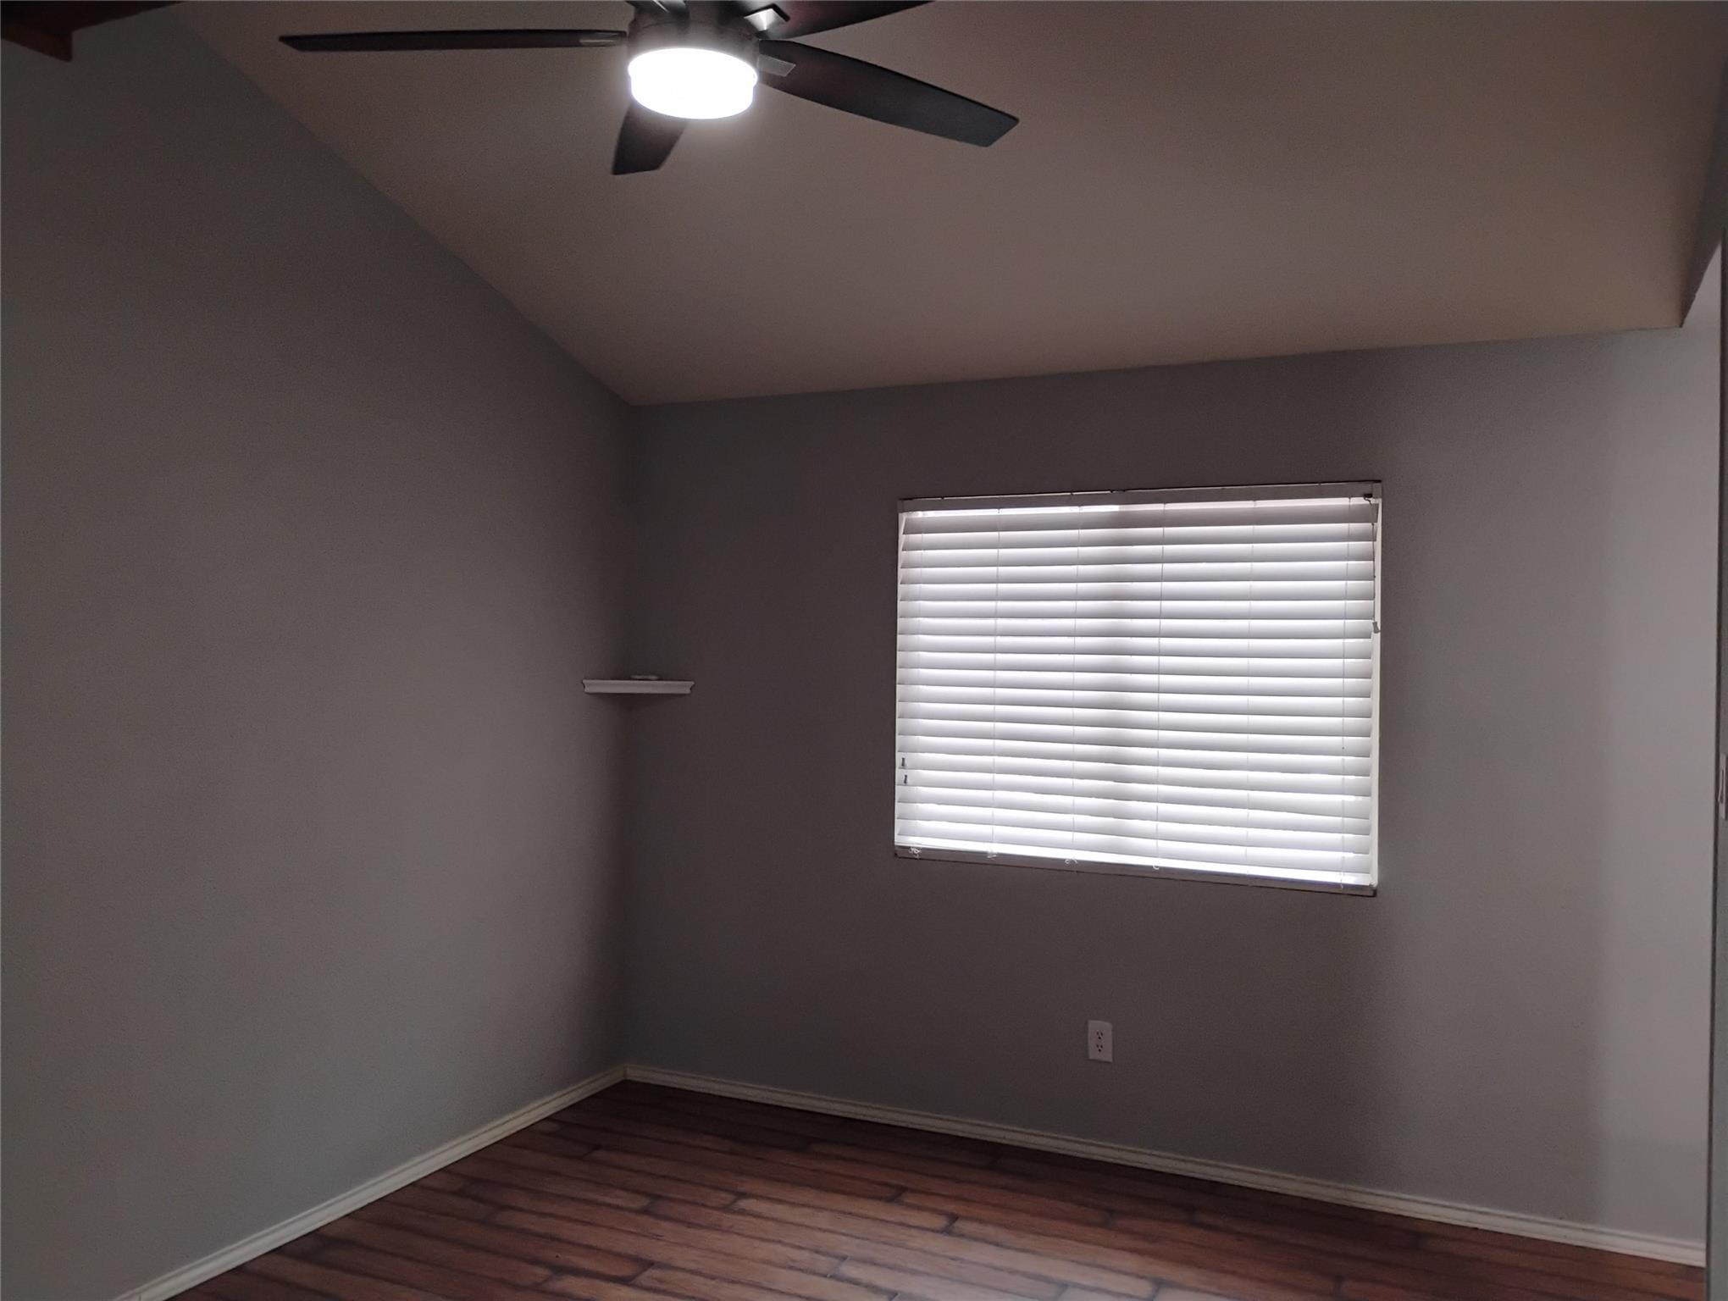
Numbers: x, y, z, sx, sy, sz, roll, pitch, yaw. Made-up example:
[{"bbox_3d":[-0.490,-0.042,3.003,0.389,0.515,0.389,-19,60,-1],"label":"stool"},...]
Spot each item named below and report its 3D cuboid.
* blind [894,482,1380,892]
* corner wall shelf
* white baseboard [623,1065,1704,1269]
[{"bbox_3d":[0.792,0.101,4.287,1.478,1.172,0.060,1,0,25],"label":"blind"},{"bbox_3d":[-0.814,0.127,4.944,0.387,0.043,0.194,0,0,-20],"label":"corner wall shelf"},{"bbox_3d":[0.665,1.533,4.311,3.384,0.062,0.015,1,0,25],"label":"white baseboard"}]

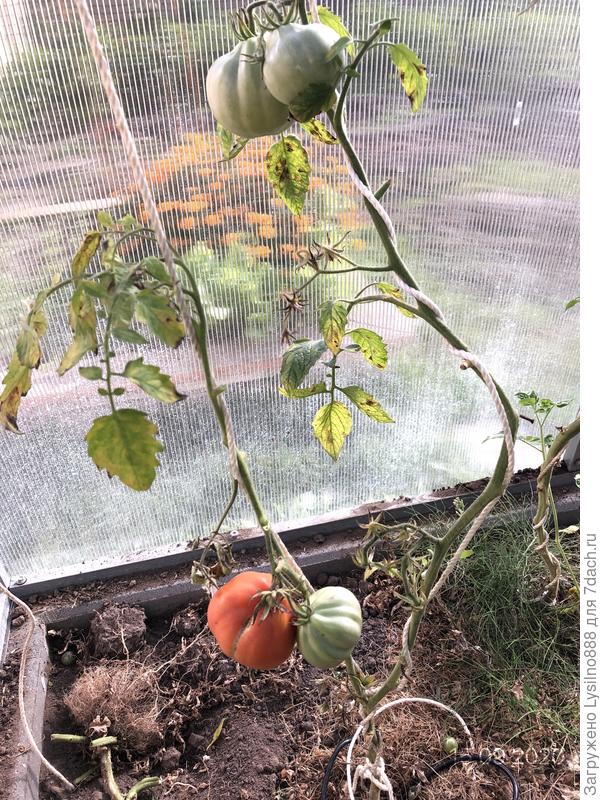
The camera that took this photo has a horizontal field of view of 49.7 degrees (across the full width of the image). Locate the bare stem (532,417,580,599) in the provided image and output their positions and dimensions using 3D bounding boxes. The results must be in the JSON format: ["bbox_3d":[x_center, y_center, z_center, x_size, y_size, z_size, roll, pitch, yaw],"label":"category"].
[{"bbox_3d":[0.389,0.183,0.979,0.072,0.330,0.075,-9,39,-10],"label":"bare stem"}]

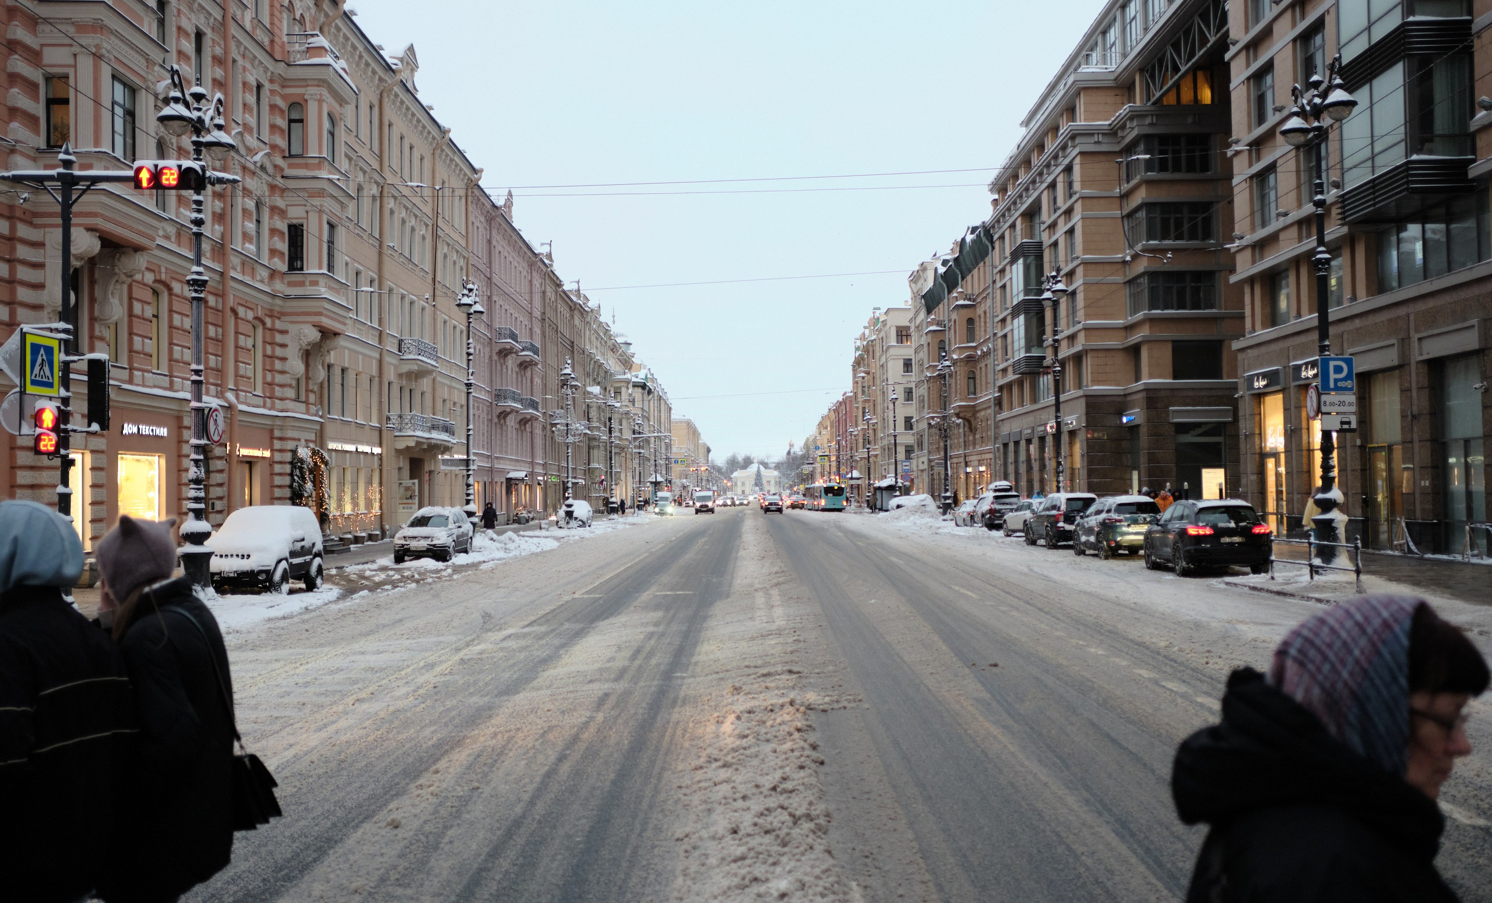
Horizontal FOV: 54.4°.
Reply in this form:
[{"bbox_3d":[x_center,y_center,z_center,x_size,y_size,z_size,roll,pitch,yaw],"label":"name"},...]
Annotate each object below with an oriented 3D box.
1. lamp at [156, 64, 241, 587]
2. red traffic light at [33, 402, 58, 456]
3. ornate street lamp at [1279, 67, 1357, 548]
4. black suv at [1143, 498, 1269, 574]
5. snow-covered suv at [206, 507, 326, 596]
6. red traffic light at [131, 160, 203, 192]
[{"bbox_3d":[-10.360,-2.123,27.445,0.800,10.100,2.600,-1,-2,0],"label":"lamp"},{"bbox_3d":[-10.355,-0.328,21.500,0.350,0.740,0.280,0,-2,-11],"label":"red traffic light"},{"bbox_3d":[11.488,-2.630,28.959,0.680,10.100,2.750,-1,-2,0],"label":"ornate street lamp"},{"bbox_3d":[10.217,1.895,32.854,1.970,1.680,4.870,-1,-2,4],"label":"black suv"},{"bbox_3d":[-10.819,2.161,32.425,1.820,1.860,4.400,-1,-2,-3],"label":"snow-covered suv"},{"bbox_3d":[-8.544,-4.075,21.500,1.050,0.380,0.290,-1,-2,-8],"label":"red traffic light"}]

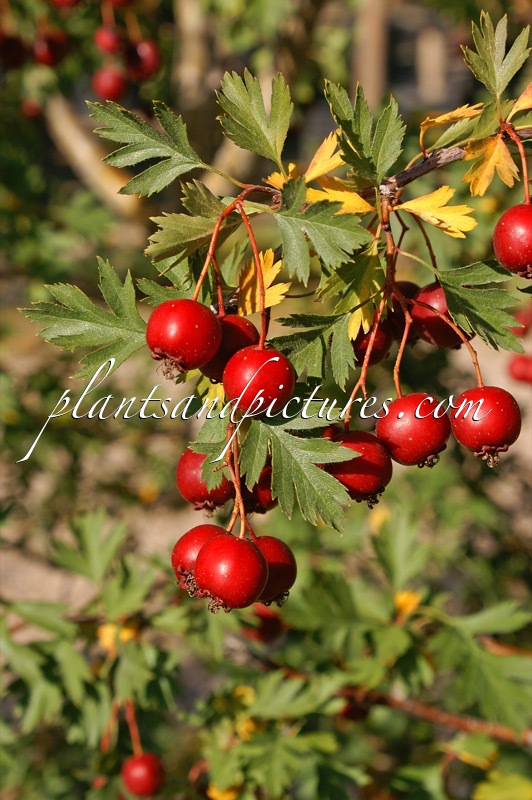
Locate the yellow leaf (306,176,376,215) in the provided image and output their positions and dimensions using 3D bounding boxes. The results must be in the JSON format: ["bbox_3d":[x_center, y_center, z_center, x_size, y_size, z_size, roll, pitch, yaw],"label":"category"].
[{"bbox_3d":[0.020,-0.054,0.440,0.018,0.010,0.008,-13,16,-5],"label":"yellow leaf"}]

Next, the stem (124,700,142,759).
[{"bbox_3d":[-0.056,0.138,0.700,0.003,0.025,0.003,-14,0,0],"label":"stem"}]

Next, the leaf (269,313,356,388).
[{"bbox_3d":[0.010,-0.011,0.370,0.019,0.017,0.008,-1,13,-6],"label":"leaf"}]

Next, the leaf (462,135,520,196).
[{"bbox_3d":[0.053,-0.055,0.388,0.013,0.013,0.006,12,6,2],"label":"leaf"}]

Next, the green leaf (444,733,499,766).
[{"bbox_3d":[0.078,0.132,0.630,0.020,0.006,0.014,9,41,2],"label":"green leaf"}]

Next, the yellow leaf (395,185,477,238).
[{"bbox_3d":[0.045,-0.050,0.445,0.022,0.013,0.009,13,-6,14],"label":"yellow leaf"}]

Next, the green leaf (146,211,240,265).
[{"bbox_3d":[-0.020,-0.045,0.466,0.026,0.017,0.008,-5,52,-3],"label":"green leaf"}]

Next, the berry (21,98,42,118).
[{"bbox_3d":[-0.172,-0.214,1.220,0.015,0.015,0.015,0,0,0],"label":"berry"}]

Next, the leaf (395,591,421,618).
[{"bbox_3d":[0.062,0.090,0.730,0.011,0.013,0.008,21,6,4],"label":"leaf"}]

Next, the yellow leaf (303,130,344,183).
[{"bbox_3d":[0.016,-0.065,0.445,0.010,0.015,0.007,41,0,11],"label":"yellow leaf"}]

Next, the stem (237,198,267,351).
[{"bbox_3d":[-0.004,-0.034,0.448,0.004,0.040,0.004,-10,-2,0],"label":"stem"}]

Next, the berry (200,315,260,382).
[{"bbox_3d":[-0.009,-0.011,0.372,0.015,0.015,0.015,0,13,0],"label":"berry"}]

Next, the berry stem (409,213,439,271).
[{"bbox_3d":[0.038,-0.038,0.400,0.002,0.016,0.003,-25,0,0],"label":"berry stem"}]

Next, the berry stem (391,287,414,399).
[{"bbox_3d":[0.029,-0.013,0.362,0.005,0.025,0.004,0,13,0],"label":"berry stem"}]

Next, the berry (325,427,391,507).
[{"bbox_3d":[0.024,0.018,0.435,0.018,0.020,0.018,-19,3,0],"label":"berry"}]

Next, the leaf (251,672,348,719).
[{"bbox_3d":[0.012,0.110,0.620,0.035,0.007,0.022,-4,42,-14],"label":"leaf"}]

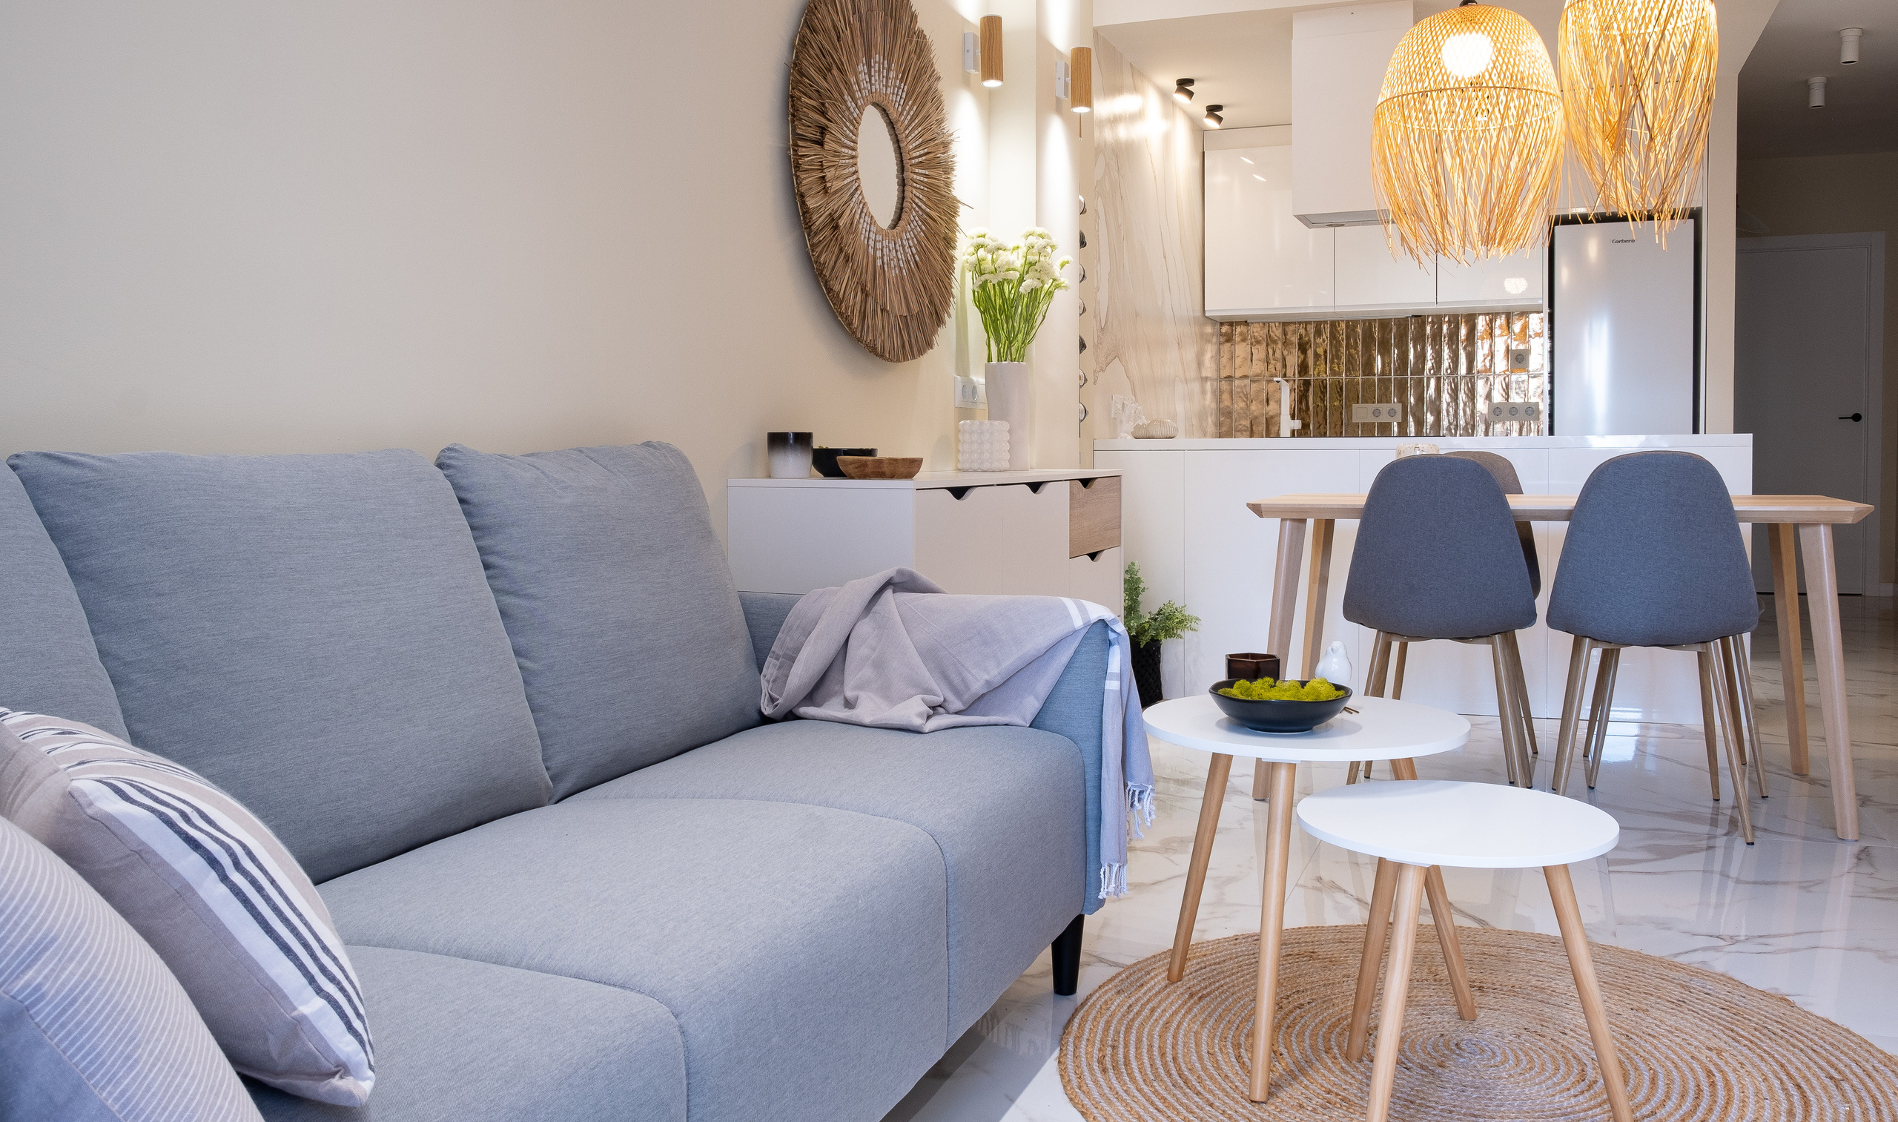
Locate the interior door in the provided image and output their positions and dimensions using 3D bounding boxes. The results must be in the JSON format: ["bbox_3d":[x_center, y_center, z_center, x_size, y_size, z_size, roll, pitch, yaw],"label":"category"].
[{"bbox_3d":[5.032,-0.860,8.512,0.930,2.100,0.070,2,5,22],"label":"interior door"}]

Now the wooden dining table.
[{"bbox_3d":[1.526,0.211,3.728,1.396,0.740,0.752,1,5,22],"label":"wooden dining table"}]

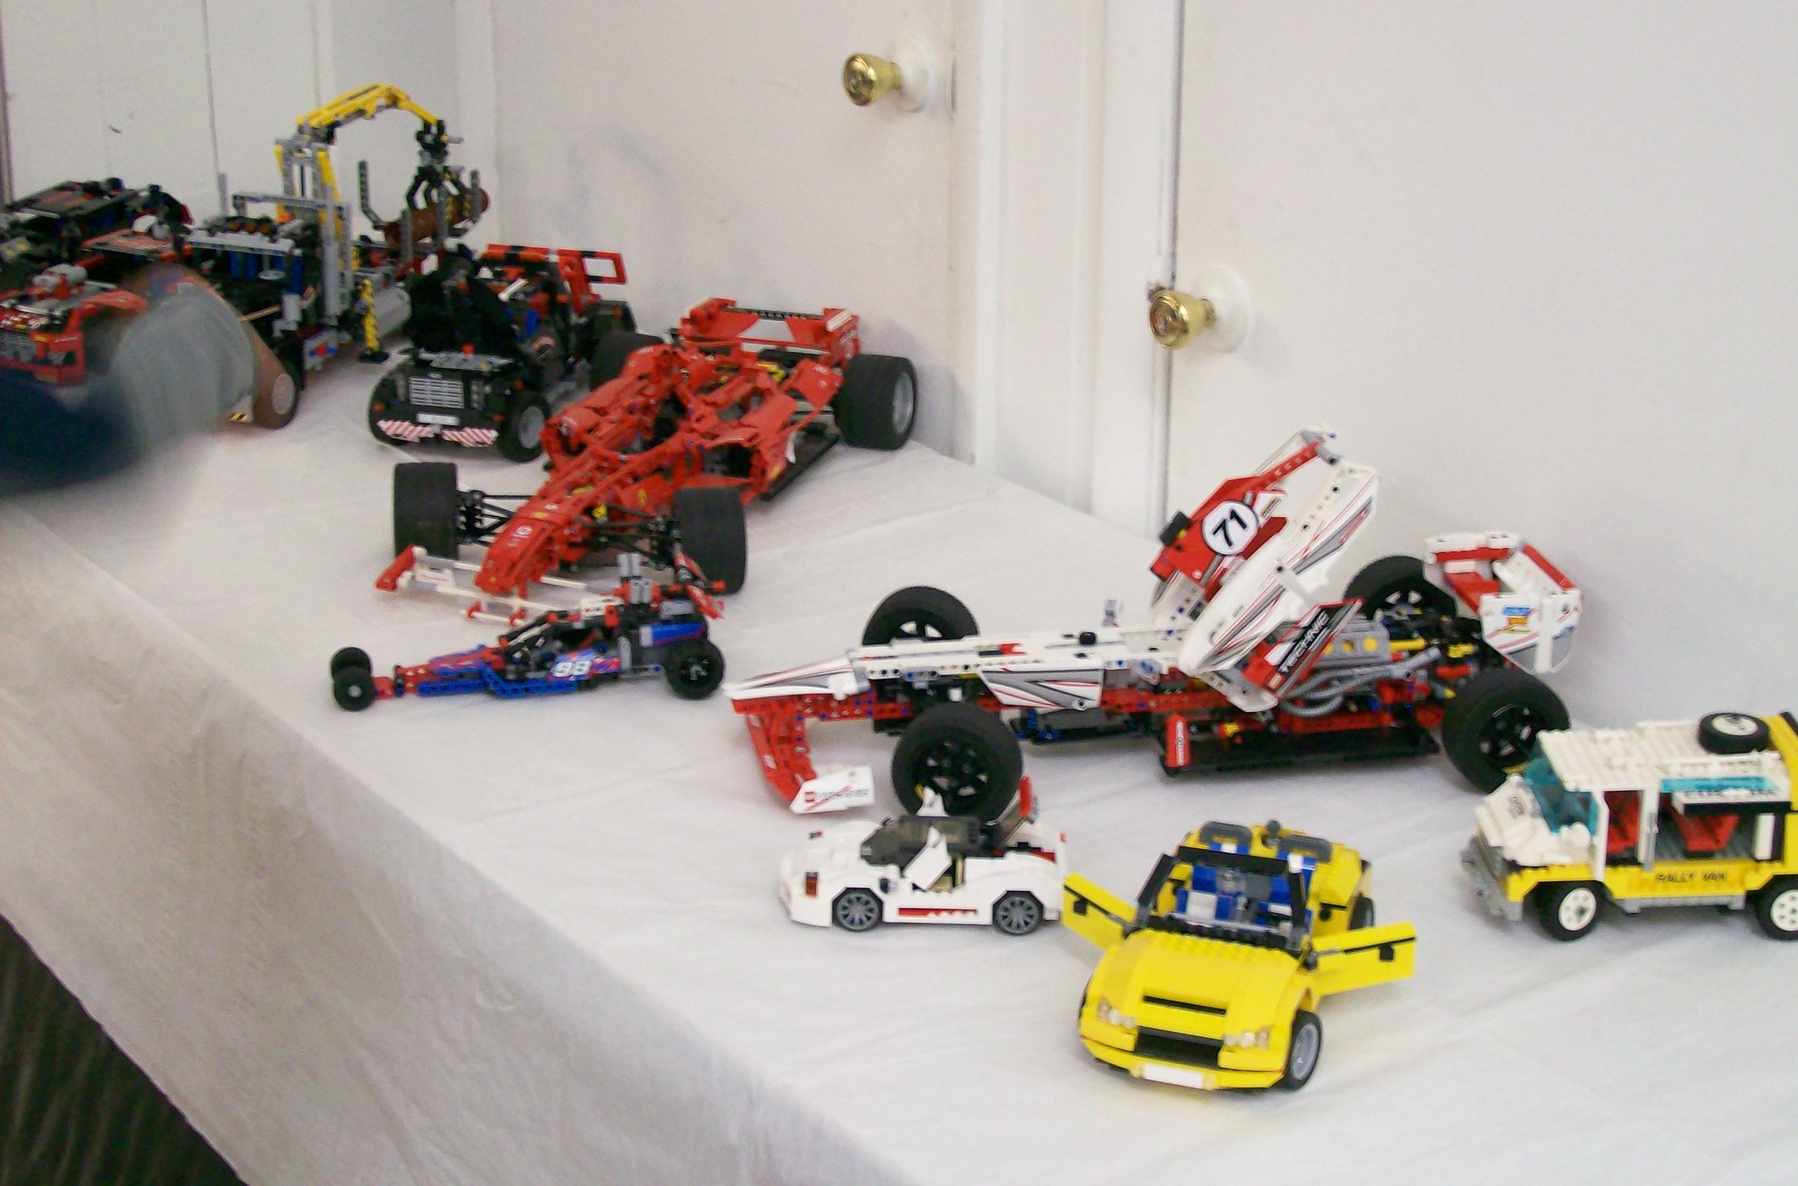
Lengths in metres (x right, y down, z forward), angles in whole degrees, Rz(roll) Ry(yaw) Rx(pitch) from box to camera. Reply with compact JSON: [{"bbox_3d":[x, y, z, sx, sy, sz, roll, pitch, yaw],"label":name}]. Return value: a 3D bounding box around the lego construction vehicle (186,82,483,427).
[{"bbox_3d":[-0.573,-0.354,2.911,0.140,0.280,0.452,9,22,25],"label":"lego construction vehicle"}]

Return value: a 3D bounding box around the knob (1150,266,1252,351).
[{"bbox_3d":[0.231,-0.218,2.283,0.060,0.065,0.065,-13,23,-31],"label":"knob"}]

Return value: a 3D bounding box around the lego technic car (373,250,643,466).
[{"bbox_3d":[-0.370,-0.232,2.756,0.164,0.150,0.305,7,21,21],"label":"lego technic car"}]

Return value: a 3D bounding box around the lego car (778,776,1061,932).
[{"bbox_3d":[0.014,0.156,1.764,0.175,0.080,0.071,1,20,5],"label":"lego car"}]

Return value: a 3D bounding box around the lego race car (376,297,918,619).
[{"bbox_3d":[-0.214,-0.128,2.503,0.296,0.120,0.637,6,21,18],"label":"lego race car"}]

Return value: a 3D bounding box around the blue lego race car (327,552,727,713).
[{"bbox_3d":[-0.274,0.022,2.124,0.281,0.096,0.125,-4,20,-10],"label":"blue lego race car"}]

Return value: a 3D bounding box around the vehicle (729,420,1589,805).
[{"bbox_3d":[0.166,0.005,1.986,0.573,0.210,0.262,-3,20,-6],"label":"vehicle"}]

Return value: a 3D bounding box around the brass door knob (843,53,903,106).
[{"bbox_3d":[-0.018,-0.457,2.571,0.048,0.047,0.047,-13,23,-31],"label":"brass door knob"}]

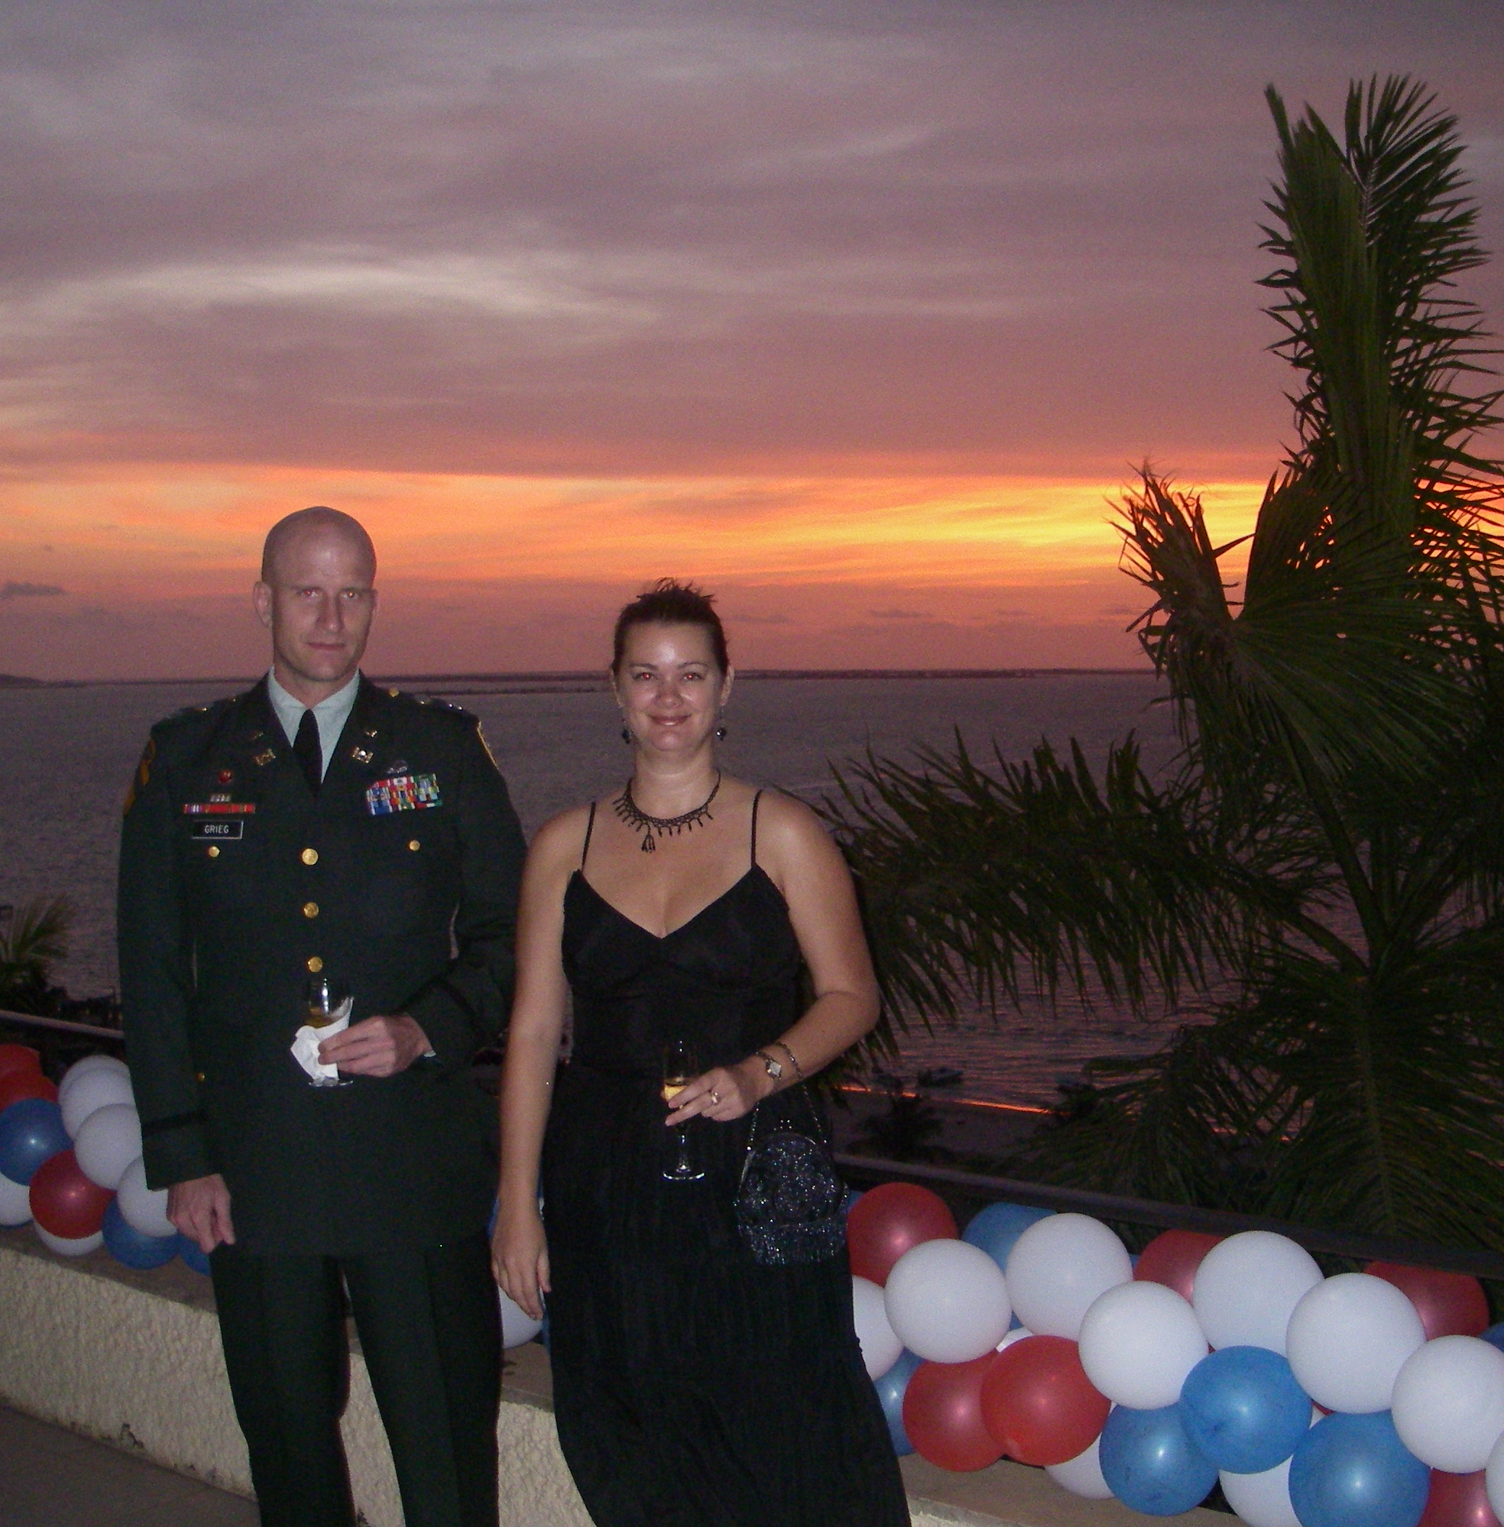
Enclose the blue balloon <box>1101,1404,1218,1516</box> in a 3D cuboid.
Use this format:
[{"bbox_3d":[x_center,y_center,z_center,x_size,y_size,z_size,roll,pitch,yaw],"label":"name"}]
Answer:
[{"bbox_3d":[0.603,1.020,3.290,0.180,0.188,0.180,-1,2,0],"label":"blue balloon"}]

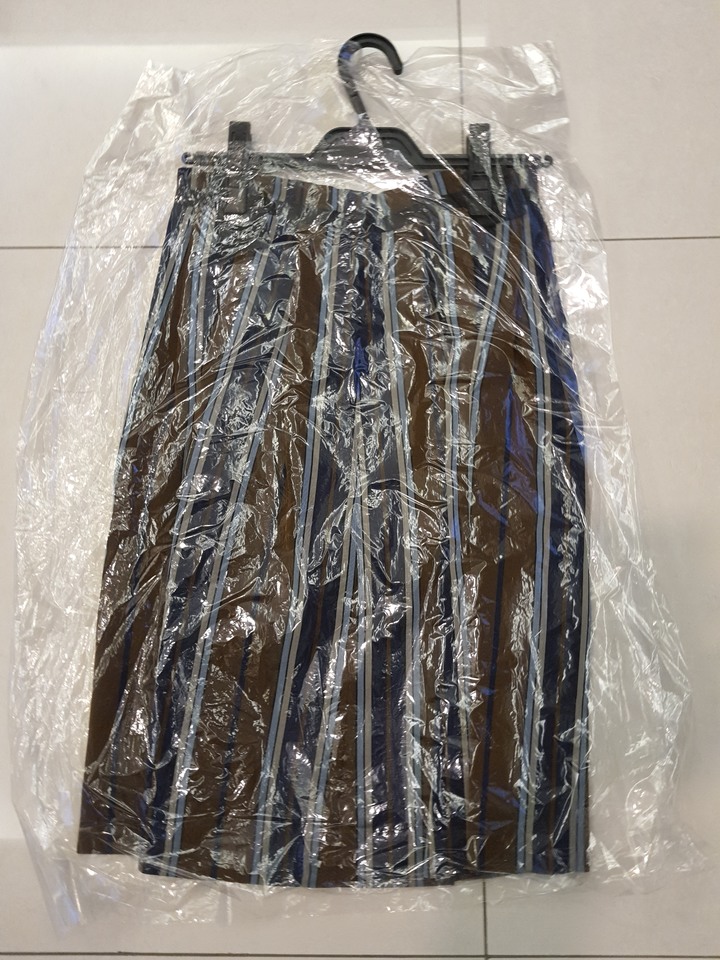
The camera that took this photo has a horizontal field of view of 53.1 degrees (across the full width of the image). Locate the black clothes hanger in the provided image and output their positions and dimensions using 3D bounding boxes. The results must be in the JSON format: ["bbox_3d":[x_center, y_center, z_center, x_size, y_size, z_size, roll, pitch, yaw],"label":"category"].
[{"bbox_3d":[0.006,-0.321,0.657,0.333,0.032,0.189,1,82,1],"label":"black clothes hanger"}]

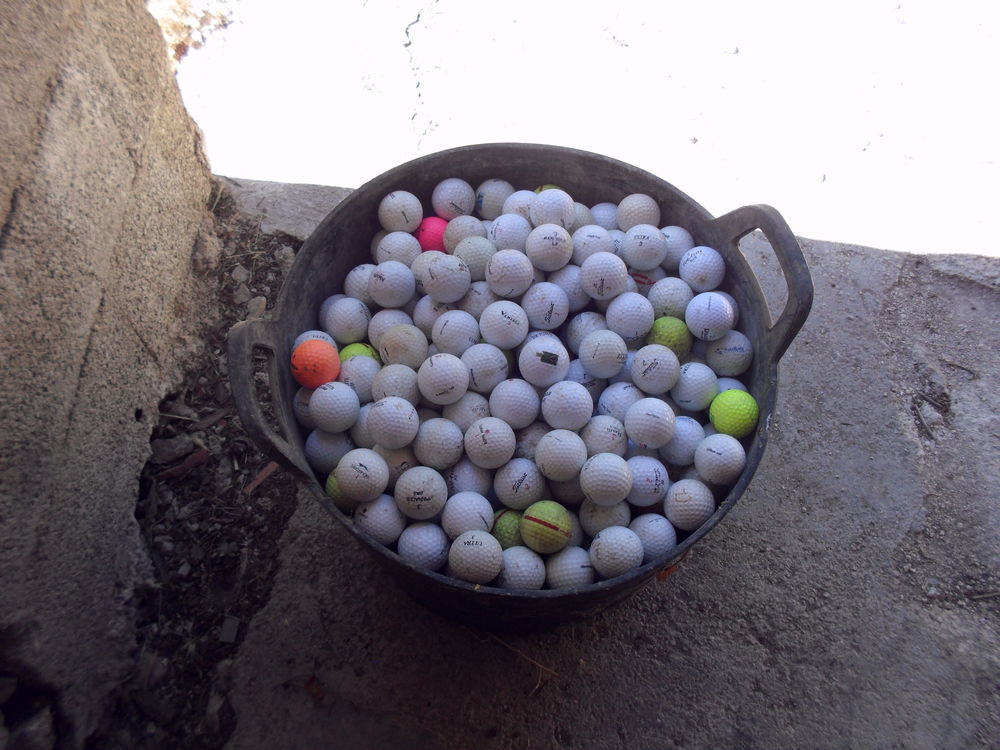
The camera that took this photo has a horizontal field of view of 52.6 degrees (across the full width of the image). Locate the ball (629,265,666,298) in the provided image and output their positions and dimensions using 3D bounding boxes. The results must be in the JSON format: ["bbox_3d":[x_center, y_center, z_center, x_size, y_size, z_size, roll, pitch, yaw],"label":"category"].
[{"bbox_3d":[0.143,-0.091,0.995,0.043,0.043,0.043,1,62,-1],"label":"ball"}]

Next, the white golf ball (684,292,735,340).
[{"bbox_3d":[0.187,-0.052,0.899,0.043,0.043,0.043,2,64,-3],"label":"white golf ball"}]

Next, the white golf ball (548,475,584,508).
[{"bbox_3d":[0.062,0.091,0.872,0.043,0.043,0.043,2,64,-3],"label":"white golf ball"}]

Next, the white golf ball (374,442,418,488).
[{"bbox_3d":[-0.091,0.076,0.867,0.043,0.043,0.043,0,59,0],"label":"white golf ball"}]

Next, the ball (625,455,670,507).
[{"bbox_3d":[0.122,0.090,0.861,0.043,0.043,0.043,1,64,-2],"label":"ball"}]

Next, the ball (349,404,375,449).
[{"bbox_3d":[-0.111,0.046,0.890,0.043,0.043,0.043,0,65,-5],"label":"ball"}]

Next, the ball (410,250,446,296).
[{"bbox_3d":[-0.061,-0.093,0.934,0.043,0.043,0.043,0,59,0],"label":"ball"}]

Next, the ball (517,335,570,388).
[{"bbox_3d":[0.037,-0.011,0.854,0.043,0.043,0.043,1,65,-3],"label":"ball"}]

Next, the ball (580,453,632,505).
[{"bbox_3d":[0.087,0.086,0.829,0.043,0.043,0.043,2,64,-4],"label":"ball"}]

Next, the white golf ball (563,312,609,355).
[{"bbox_3d":[0.083,-0.036,0.927,0.043,0.043,0.043,1,65,-3],"label":"white golf ball"}]

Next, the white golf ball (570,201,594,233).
[{"bbox_3d":[0.074,-0.152,1.016,0.043,0.043,0.043,1,64,-2],"label":"white golf ball"}]

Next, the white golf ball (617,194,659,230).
[{"bbox_3d":[0.137,-0.157,0.999,0.043,0.043,0.043,1,62,-1],"label":"white golf ball"}]

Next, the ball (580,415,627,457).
[{"bbox_3d":[0.089,0.056,0.872,0.043,0.043,0.043,0,62,-1],"label":"ball"}]

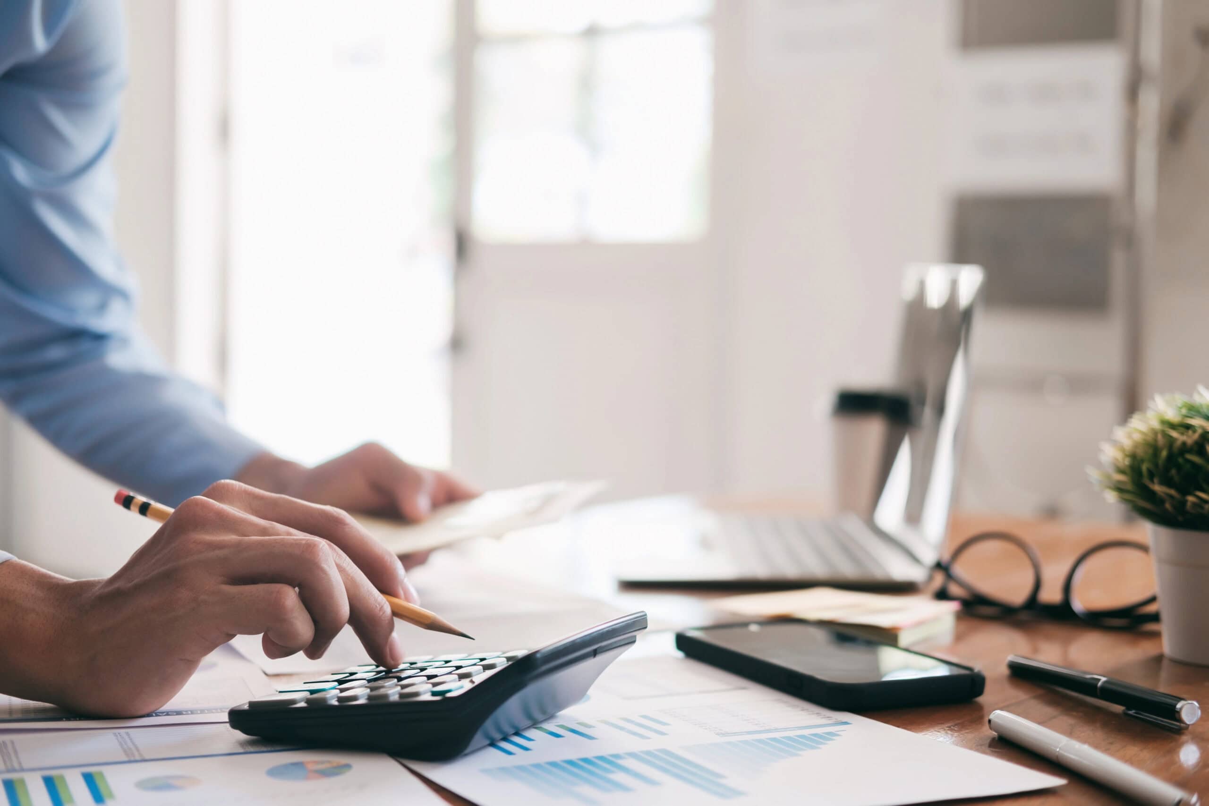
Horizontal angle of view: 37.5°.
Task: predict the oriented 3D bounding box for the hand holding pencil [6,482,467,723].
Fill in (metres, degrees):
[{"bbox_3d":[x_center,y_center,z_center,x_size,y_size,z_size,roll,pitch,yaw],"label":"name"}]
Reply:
[{"bbox_3d":[-0.148,0.083,0.786,0.197,0.101,0.098,1,2,12],"label":"hand holding pencil"}]

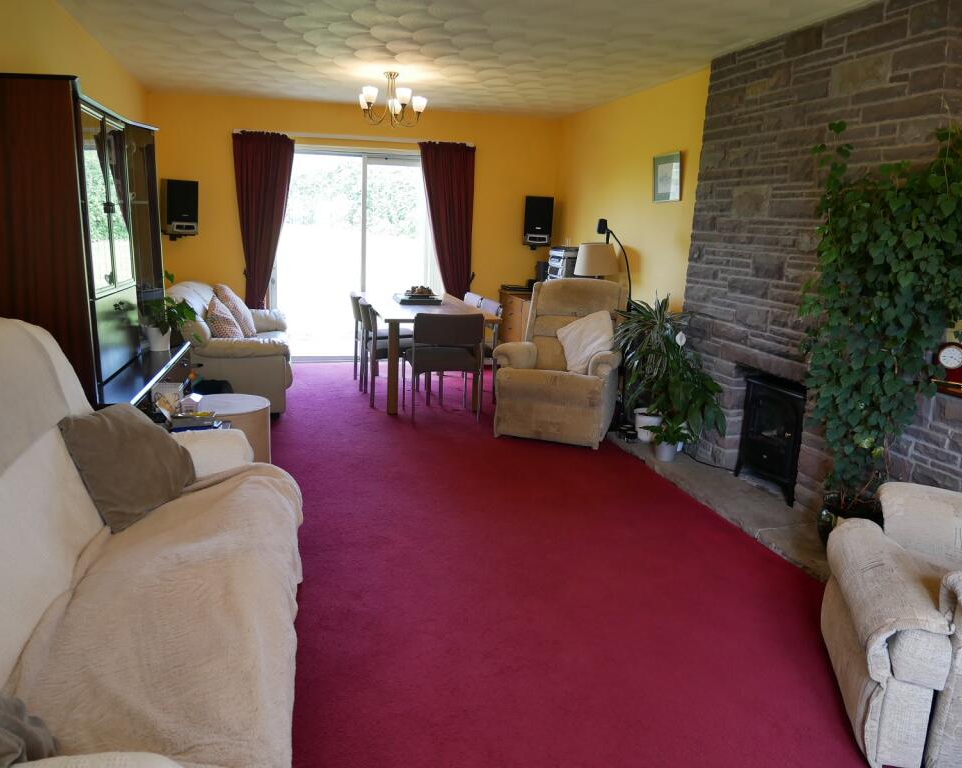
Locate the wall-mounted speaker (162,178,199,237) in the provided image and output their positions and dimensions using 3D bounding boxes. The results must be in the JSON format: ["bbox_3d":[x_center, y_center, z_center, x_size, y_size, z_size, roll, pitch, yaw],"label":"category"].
[{"bbox_3d":[-2.750,-1.613,6.482,0.270,0.480,0.240,-7,15,-36],"label":"wall-mounted speaker"}]

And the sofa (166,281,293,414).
[{"bbox_3d":[-2.096,-0.420,6.006,0.950,0.920,1.870,-2,12,-14],"label":"sofa"}]

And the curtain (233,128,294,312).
[{"bbox_3d":[-2.069,-1.298,6.919,0.540,2.180,0.130,-2,12,-14],"label":"curtain"}]

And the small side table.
[{"bbox_3d":[-1.298,0.341,3.559,0.450,0.493,0.450,-2,13,-16],"label":"small side table"}]

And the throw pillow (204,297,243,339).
[{"bbox_3d":[-1.938,-0.488,5.390,0.160,0.390,0.400,-32,20,-22],"label":"throw pillow"}]

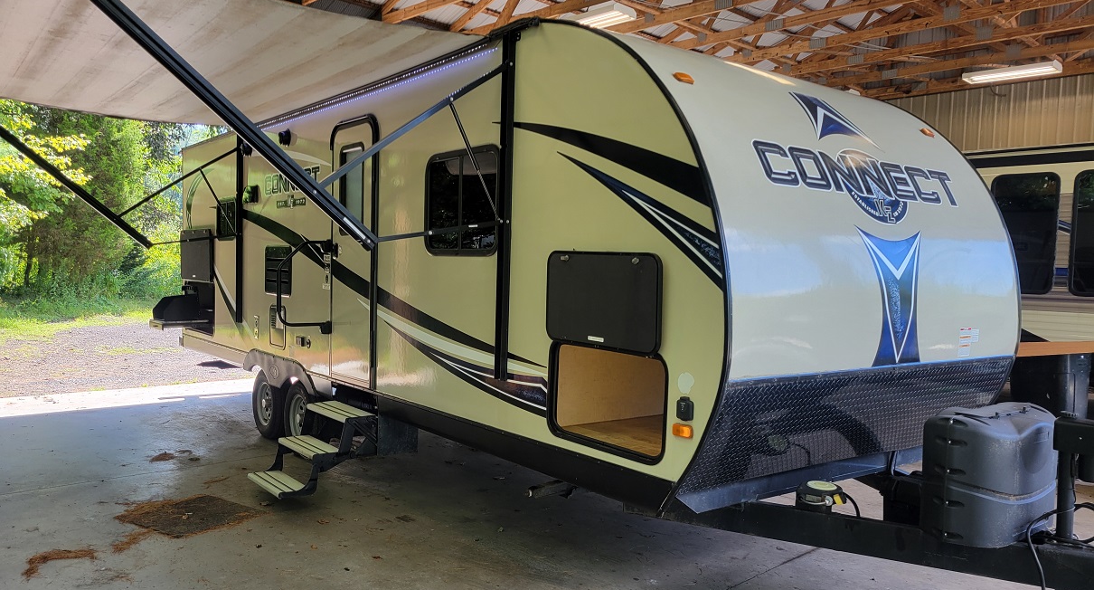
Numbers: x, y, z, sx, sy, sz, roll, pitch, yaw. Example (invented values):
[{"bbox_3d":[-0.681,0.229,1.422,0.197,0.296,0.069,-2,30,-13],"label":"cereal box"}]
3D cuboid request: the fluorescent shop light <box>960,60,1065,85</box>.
[{"bbox_3d":[6.874,-3.301,12.170,0.360,0.115,1.230,-1,4,-42],"label":"fluorescent shop light"}]

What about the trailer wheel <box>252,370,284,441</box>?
[{"bbox_3d":[-2.572,1.031,7.804,0.210,0.655,0.660,-1,4,-37],"label":"trailer wheel"}]

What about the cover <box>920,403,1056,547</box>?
[{"bbox_3d":[1.946,0.763,3.579,0.610,0.550,0.365,-1,4,-37],"label":"cover"}]

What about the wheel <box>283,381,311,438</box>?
[{"bbox_3d":[-2.044,1.059,7.115,0.210,0.655,0.660,-1,4,-37],"label":"wheel"}]

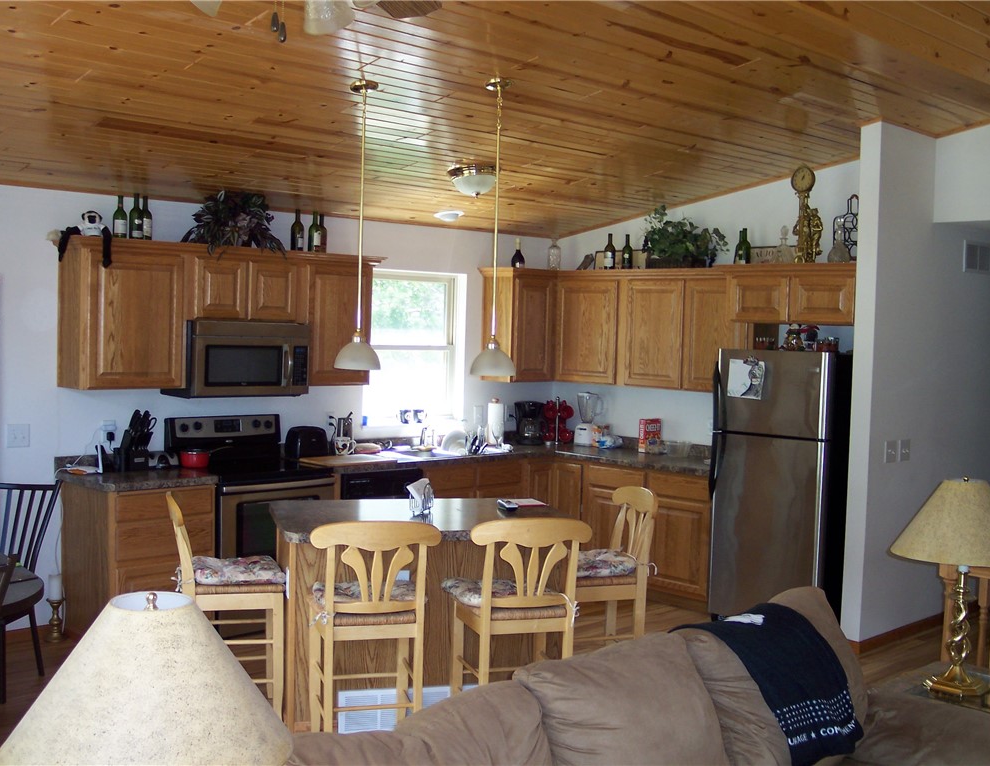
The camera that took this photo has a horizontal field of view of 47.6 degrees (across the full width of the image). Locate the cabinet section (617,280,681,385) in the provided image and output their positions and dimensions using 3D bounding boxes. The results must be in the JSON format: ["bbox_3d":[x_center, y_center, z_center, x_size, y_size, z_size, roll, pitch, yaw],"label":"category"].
[{"bbox_3d":[1.163,-0.340,7.740,0.322,0.747,0.571,-1,4,-42],"label":"cabinet section"}]

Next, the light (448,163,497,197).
[{"bbox_3d":[-0.116,-1.127,6.225,0.288,0.154,0.288,-4,-3,0],"label":"light"}]

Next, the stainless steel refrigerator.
[{"bbox_3d":[1.785,0.625,6.536,0.774,1.648,0.715,-1,4,-43],"label":"stainless steel refrigerator"}]

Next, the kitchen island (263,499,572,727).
[{"bbox_3d":[-0.328,1.025,4.991,1.321,0.896,0.864,1,3,-13],"label":"kitchen island"}]

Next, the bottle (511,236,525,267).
[{"bbox_3d":[0.165,-0.906,8.023,0.091,0.265,0.091,1,3,0],"label":"bottle"}]

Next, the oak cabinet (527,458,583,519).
[{"bbox_3d":[0.420,0.937,8.121,0.890,0.873,0.920,-1,4,-43],"label":"oak cabinet"}]

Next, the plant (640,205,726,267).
[{"bbox_3d":[1.264,-0.959,7.572,0.280,0.480,0.670,-1,4,-43],"label":"plant"}]

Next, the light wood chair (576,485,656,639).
[{"bbox_3d":[0.438,0.977,5.140,0.457,1.013,0.457,0,3,-19],"label":"light wood chair"}]

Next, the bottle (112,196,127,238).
[{"bbox_3d":[-2.018,-0.864,6.051,0.075,0.284,0.075,-1,4,-43],"label":"bottle"}]

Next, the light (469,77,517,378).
[{"bbox_3d":[0.000,-0.677,4.925,0.199,1.281,0.199,1,3,0],"label":"light"}]

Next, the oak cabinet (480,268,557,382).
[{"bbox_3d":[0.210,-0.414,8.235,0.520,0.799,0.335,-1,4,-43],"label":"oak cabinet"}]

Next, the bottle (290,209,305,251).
[{"bbox_3d":[-1.197,-0.903,6.827,0.077,0.297,0.077,1,3,0],"label":"bottle"}]

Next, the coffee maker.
[{"bbox_3d":[0.257,0.294,8.293,0.210,0.320,0.230,2,3,1],"label":"coffee maker"}]

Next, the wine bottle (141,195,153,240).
[{"bbox_3d":[-1.903,-0.875,6.122,0.075,0.286,0.075,-1,4,-43],"label":"wine bottle"}]

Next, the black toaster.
[{"bbox_3d":[-1.159,0.373,6.969,0.250,0.200,0.170,-1,4,-43],"label":"black toaster"}]

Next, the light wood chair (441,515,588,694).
[{"bbox_3d":[0.087,1.030,4.734,0.505,0.995,0.490,1,3,-16],"label":"light wood chair"}]

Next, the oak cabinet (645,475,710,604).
[{"bbox_3d":[1.364,0.998,7.283,0.635,0.873,0.525,-1,4,-43],"label":"oak cabinet"}]

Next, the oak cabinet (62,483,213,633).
[{"bbox_3d":[-1.948,0.970,6.139,0.595,0.873,0.635,-1,4,-43],"label":"oak cabinet"}]

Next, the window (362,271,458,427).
[{"bbox_3d":[-0.579,-0.238,7.675,0.894,1.023,0.099,-1,4,-43],"label":"window"}]

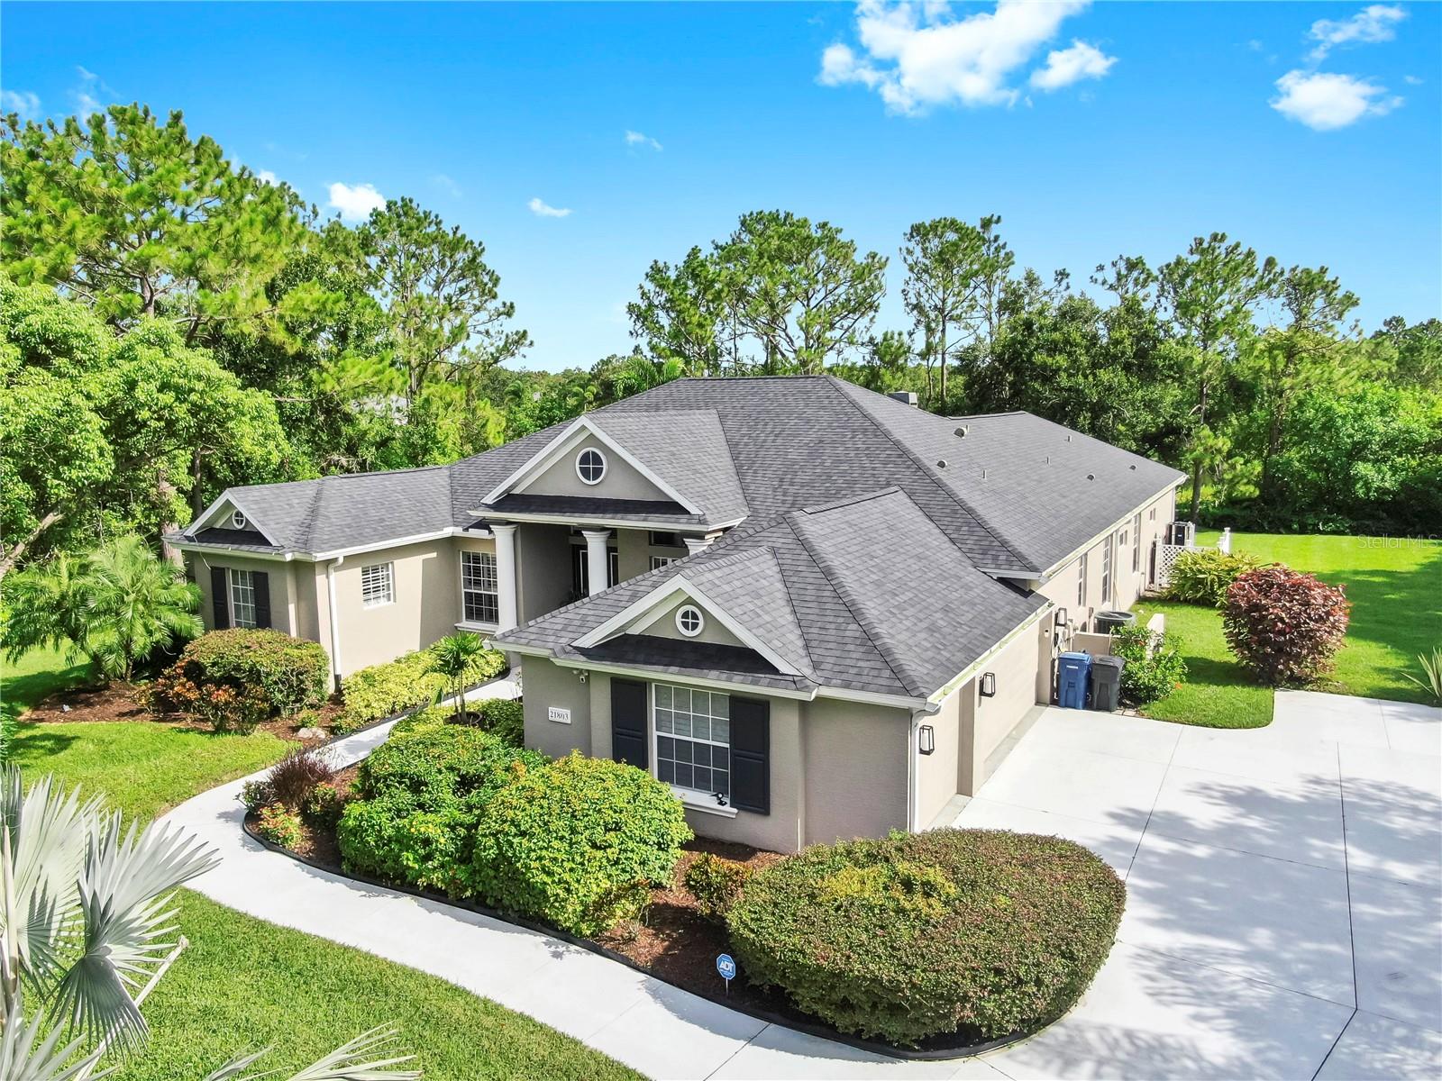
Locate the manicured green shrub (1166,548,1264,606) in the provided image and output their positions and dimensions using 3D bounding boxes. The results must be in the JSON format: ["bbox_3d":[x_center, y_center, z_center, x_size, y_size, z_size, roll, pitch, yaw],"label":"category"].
[{"bbox_3d":[15.050,1.131,30.550,2.612,1.651,2.386,4,9,30],"label":"manicured green shrub"}]

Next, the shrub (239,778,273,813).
[{"bbox_3d":[-7.493,4.106,16.158,0.516,0.497,0.516,4,9,30],"label":"shrub"}]

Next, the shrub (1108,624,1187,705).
[{"bbox_3d":[9.038,2.601,21.177,1.419,1.548,1.548,4,9,30],"label":"shrub"}]

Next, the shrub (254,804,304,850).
[{"bbox_3d":[-6.589,4.222,14.930,0.645,0.580,0.645,4,9,30],"label":"shrub"}]

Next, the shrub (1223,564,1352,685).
[{"bbox_3d":[13.053,1.872,23.161,2.600,2.420,2.600,4,10,30],"label":"shrub"}]

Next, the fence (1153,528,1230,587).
[{"bbox_3d":[15.854,0.649,33.738,2.032,1.690,3.289,4,9,30],"label":"fence"}]

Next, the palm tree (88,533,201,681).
[{"bbox_3d":[-13.850,1.633,23.562,2.800,3.400,2.800,-6,10,-31],"label":"palm tree"}]

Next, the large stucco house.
[{"bbox_3d":[1.243,-1.409,30.751,20.769,7.063,31.154,4,9,30],"label":"large stucco house"}]

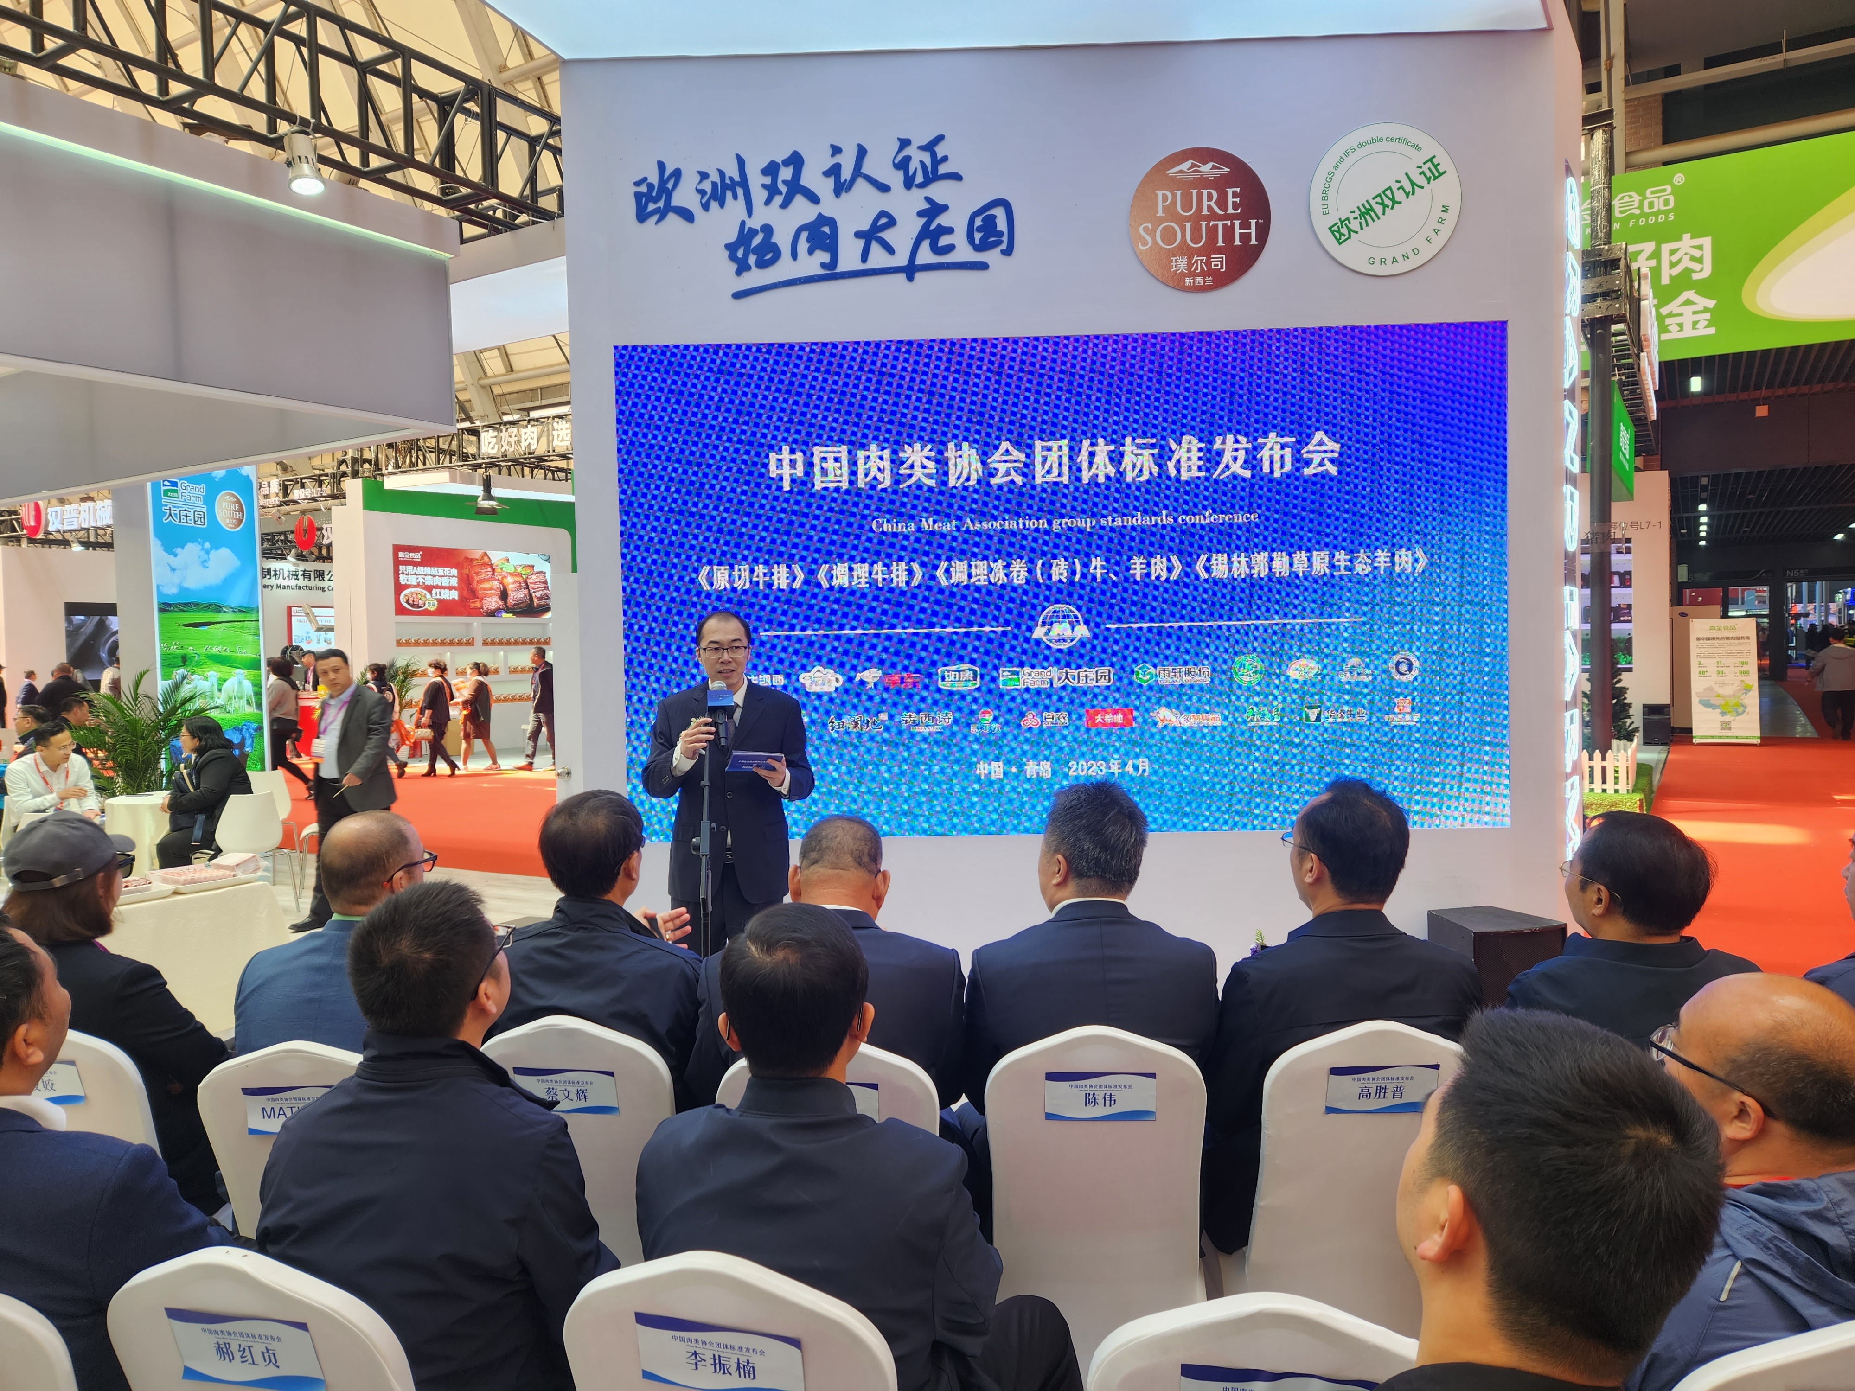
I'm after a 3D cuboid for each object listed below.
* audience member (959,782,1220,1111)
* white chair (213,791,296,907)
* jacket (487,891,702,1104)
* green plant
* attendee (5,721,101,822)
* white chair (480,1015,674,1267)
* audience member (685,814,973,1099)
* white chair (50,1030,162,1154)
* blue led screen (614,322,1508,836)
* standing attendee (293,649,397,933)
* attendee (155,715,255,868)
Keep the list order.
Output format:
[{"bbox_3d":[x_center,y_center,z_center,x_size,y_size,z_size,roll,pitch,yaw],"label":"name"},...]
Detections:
[{"bbox_3d":[0.327,0.821,2.720,0.520,1.340,0.800,-1,3,0],"label":"audience member"},{"bbox_3d":[-4.398,1.021,7.949,0.540,0.790,0.520,0,2,24],"label":"white chair"},{"bbox_3d":[-0.681,0.748,2.584,0.530,0.660,0.410,-1,2,14],"label":"jacket"},{"bbox_3d":[-5.740,0.569,8.980,1.000,1.520,0.920,-3,3,-32],"label":"green plant"},{"bbox_3d":[-5.336,0.759,7.587,0.560,1.250,0.780,-3,3,-42],"label":"attendee"},{"bbox_3d":[-0.644,1.060,2.690,0.430,0.905,0.560,-1,3,6],"label":"white chair"},{"bbox_3d":[-0.163,0.861,2.722,0.540,1.280,0.800,-1,3,2],"label":"audience member"},{"bbox_3d":[-1.739,1.080,2.720,0.430,0.905,0.560,-1,3,2],"label":"white chair"},{"bbox_3d":[0.583,-0.477,5.300,3.830,2.150,0.080,-1,2,1],"label":"blue led screen"},{"bbox_3d":[-3.597,0.556,7.599,0.550,1.710,0.420,0,3,32],"label":"standing attendee"},{"bbox_3d":[-4.690,0.773,8.050,0.720,1.290,0.470,-1,2,0],"label":"attendee"}]

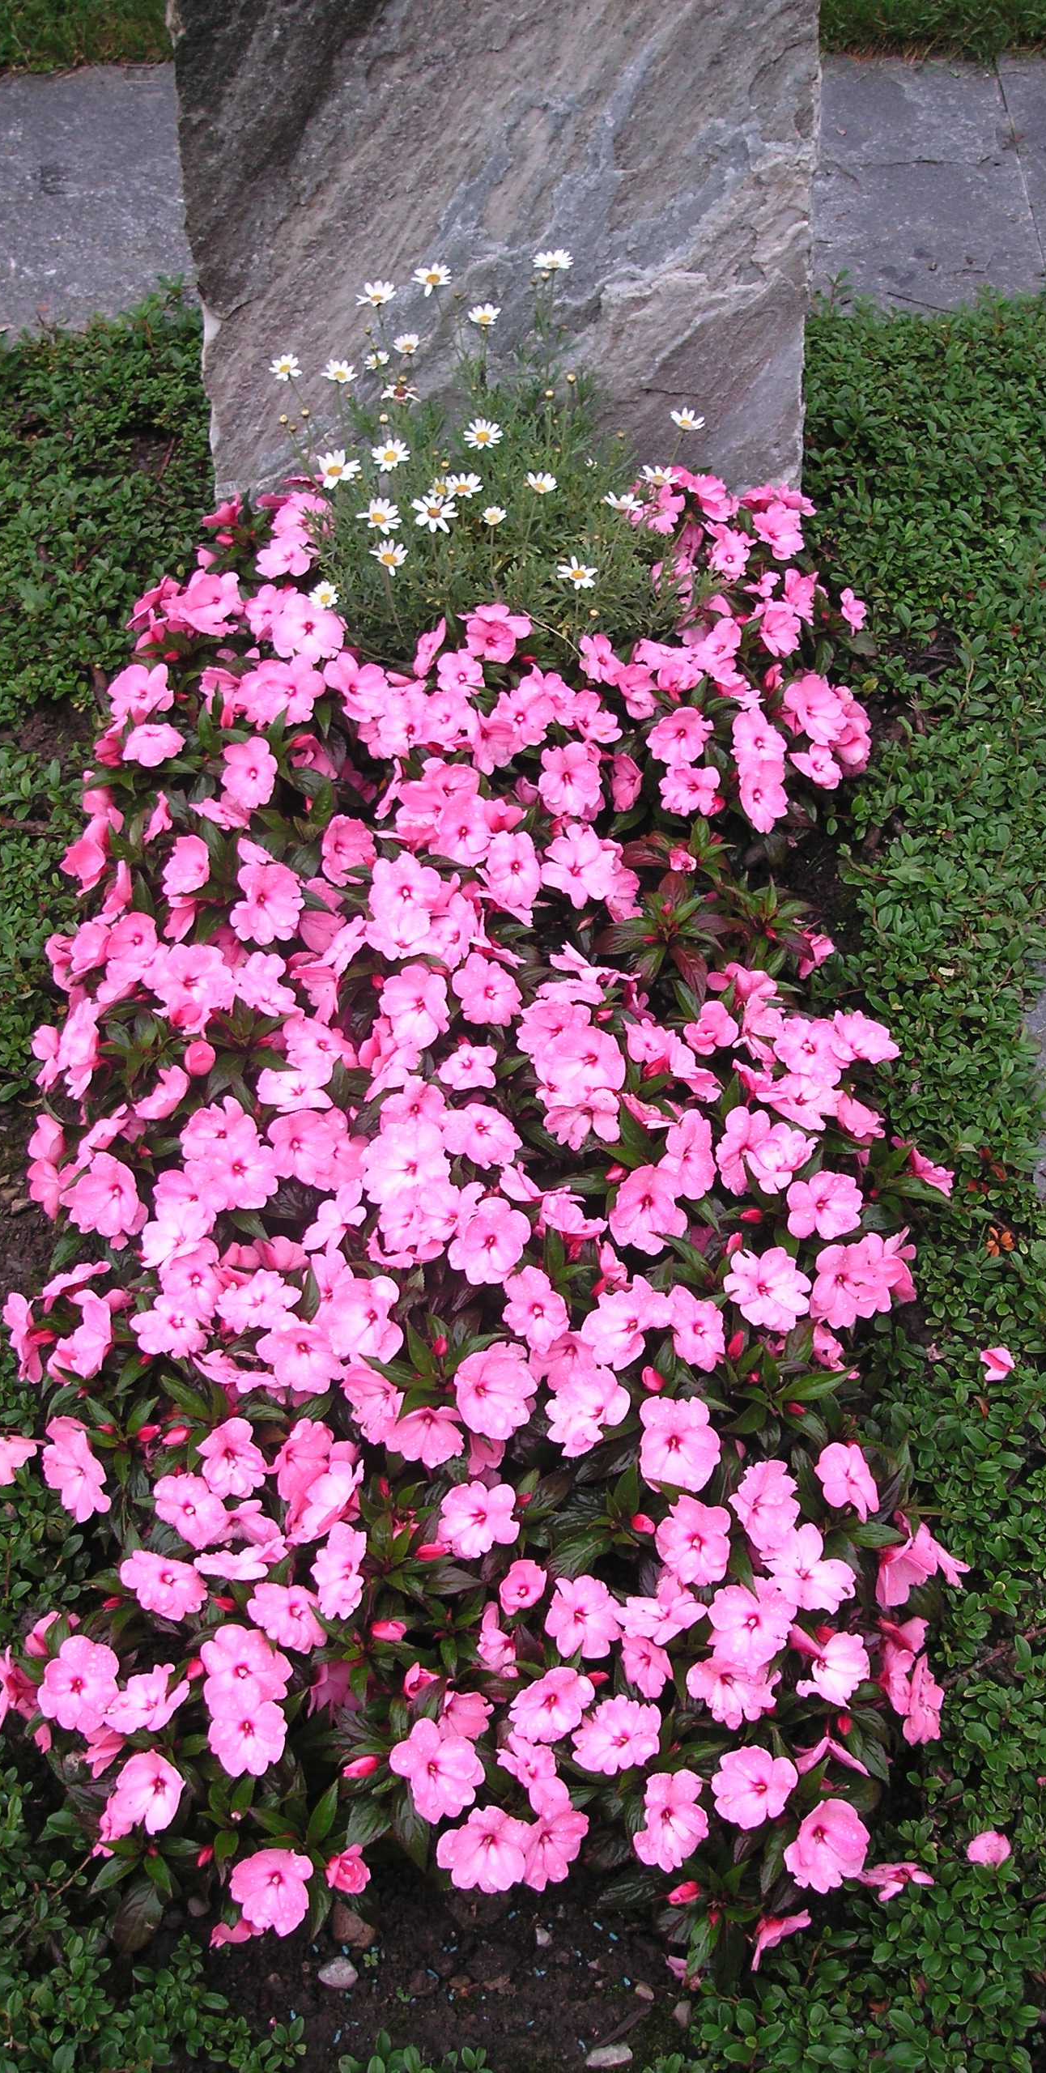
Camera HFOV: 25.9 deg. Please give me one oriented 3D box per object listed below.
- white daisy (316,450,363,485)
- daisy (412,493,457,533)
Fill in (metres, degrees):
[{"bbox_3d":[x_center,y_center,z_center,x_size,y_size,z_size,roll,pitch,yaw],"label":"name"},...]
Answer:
[{"bbox_3d":[-0.164,-0.506,2.030,0.039,0.013,0.039,1,62,-1],"label":"white daisy"},{"bbox_3d":[-0.077,-0.460,2.000,0.040,0.013,0.040,0,64,0],"label":"daisy"}]

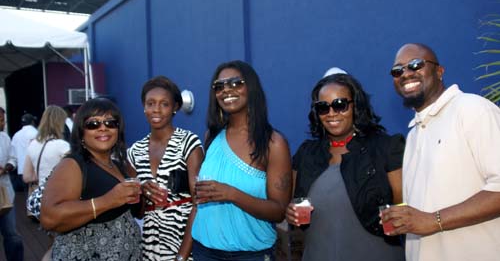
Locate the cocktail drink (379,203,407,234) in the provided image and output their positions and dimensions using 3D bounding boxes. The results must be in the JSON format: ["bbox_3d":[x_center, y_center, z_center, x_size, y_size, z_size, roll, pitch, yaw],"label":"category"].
[{"bbox_3d":[0.476,0.298,1.680,0.076,0.096,0.076,-4,2,11],"label":"cocktail drink"}]

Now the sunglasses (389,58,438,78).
[{"bbox_3d":[0.629,-0.223,1.880,0.145,0.046,0.140,5,-13,-45],"label":"sunglasses"}]

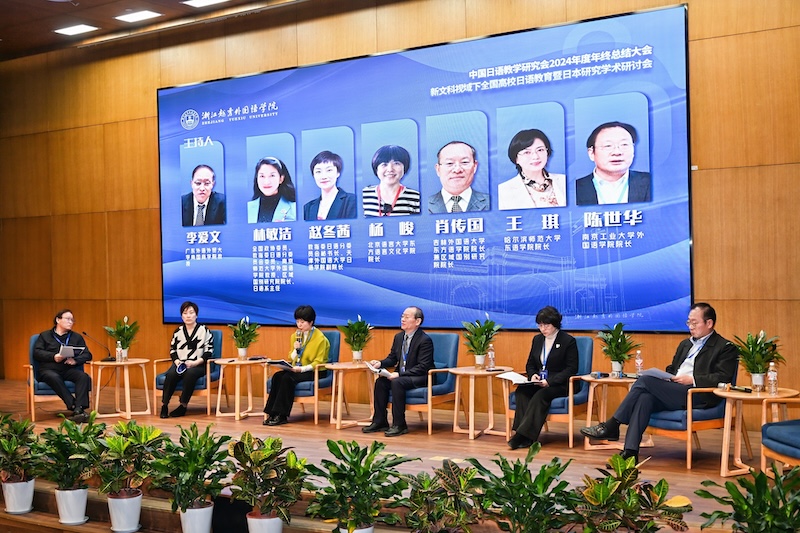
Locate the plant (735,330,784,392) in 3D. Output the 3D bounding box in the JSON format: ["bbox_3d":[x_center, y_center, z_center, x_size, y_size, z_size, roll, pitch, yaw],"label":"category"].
[{"bbox_3d":[2.660,0.695,7.376,0.384,0.447,0.364,-1,0,0],"label":"plant"}]

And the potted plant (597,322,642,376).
[{"bbox_3d":[1.879,0.706,8.541,0.376,0.455,0.364,-1,0,33],"label":"potted plant"}]

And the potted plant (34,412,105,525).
[{"bbox_3d":[-2.551,1.540,7.718,0.540,0.850,0.530,-1,0,37],"label":"potted plant"}]

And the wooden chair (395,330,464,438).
[{"bbox_3d":[0.240,1.126,9.761,0.675,0.895,0.720,-1,0,38],"label":"wooden chair"}]

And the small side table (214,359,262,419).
[{"bbox_3d":[-1.665,1.304,10.713,0.620,0.585,0.620,-1,0,0],"label":"small side table"}]

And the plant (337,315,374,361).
[{"bbox_3d":[-0.453,0.735,10.147,0.350,0.494,0.339,-1,0,0],"label":"plant"}]

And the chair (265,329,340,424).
[{"bbox_3d":[-0.964,1.153,10.546,0.675,0.895,0.720,-1,0,28],"label":"chair"}]

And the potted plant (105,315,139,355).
[{"bbox_3d":[-3.089,0.800,11.129,0.401,0.497,0.381,-1,0,0],"label":"potted plant"}]

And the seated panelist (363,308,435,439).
[{"bbox_3d":[0.005,0.983,9.614,0.560,1.190,0.780,-1,0,44],"label":"seated panelist"}]

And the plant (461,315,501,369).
[{"bbox_3d":[0.765,0.699,9.377,0.373,0.516,0.361,-1,0,0],"label":"plant"}]

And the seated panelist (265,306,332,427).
[{"bbox_3d":[-1.072,0.995,10.294,0.500,1.180,0.780,-1,0,36],"label":"seated panelist"}]

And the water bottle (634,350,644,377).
[{"bbox_3d":[1.997,0.818,8.324,0.066,0.233,0.066,-1,0,0],"label":"water bottle"}]

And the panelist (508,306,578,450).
[{"bbox_3d":[1.262,0.950,8.727,0.540,1.200,0.800,-1,0,36],"label":"panelist"}]

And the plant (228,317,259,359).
[{"bbox_3d":[-1.687,0.776,10.847,0.333,0.467,0.322,-1,0,0],"label":"plant"}]

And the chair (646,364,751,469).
[{"bbox_3d":[2.312,1.069,7.900,0.690,0.890,0.660,-1,0,-25],"label":"chair"}]

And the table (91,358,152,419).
[{"bbox_3d":[-3.036,1.336,10.961,0.620,0.585,0.620,-1,0,0],"label":"table"}]

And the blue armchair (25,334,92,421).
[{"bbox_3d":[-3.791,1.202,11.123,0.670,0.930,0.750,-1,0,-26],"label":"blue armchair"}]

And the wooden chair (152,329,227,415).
[{"bbox_3d":[-2.327,1.184,11.273,0.675,0.895,0.720,-1,0,11],"label":"wooden chair"}]

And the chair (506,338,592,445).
[{"bbox_3d":[1.389,1.087,8.863,0.660,0.890,0.690,-1,0,38],"label":"chair"}]

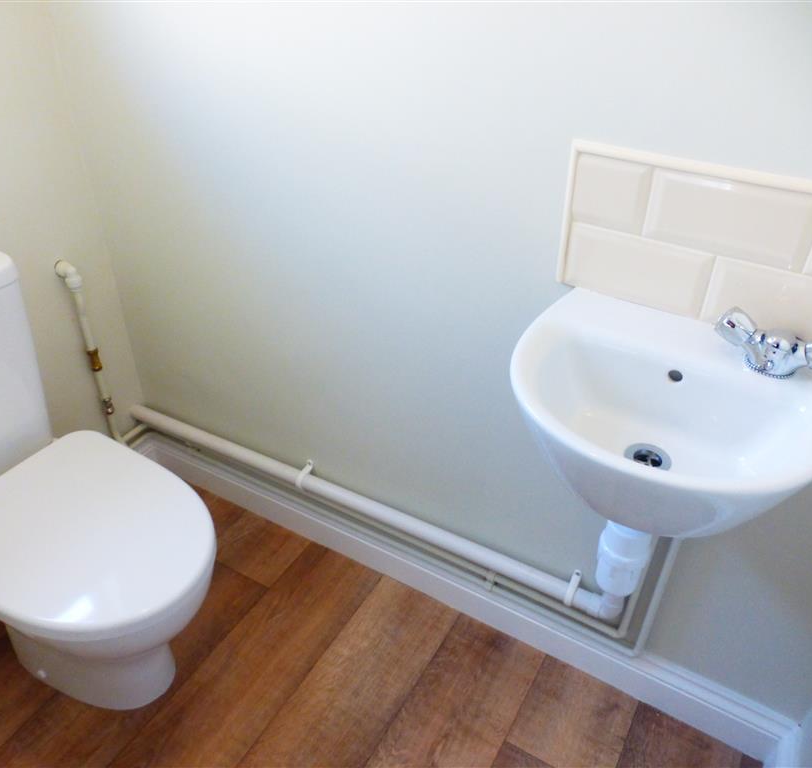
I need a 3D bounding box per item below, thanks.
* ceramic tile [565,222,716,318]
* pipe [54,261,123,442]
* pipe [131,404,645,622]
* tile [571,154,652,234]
[{"bbox_3d":[0.323,-0.160,1.001,0.200,0.100,0.010,19,39,24],"label":"ceramic tile"},{"bbox_3d":[-0.720,-0.050,1.645,0.050,0.509,0.038,19,39,24],"label":"pipe"},{"bbox_3d":[-0.148,0.248,1.588,1.265,0.085,0.044,19,39,24],"label":"pipe"},{"bbox_3d":[0.279,-0.255,0.964,0.100,0.100,0.010,19,39,24],"label":"tile"}]

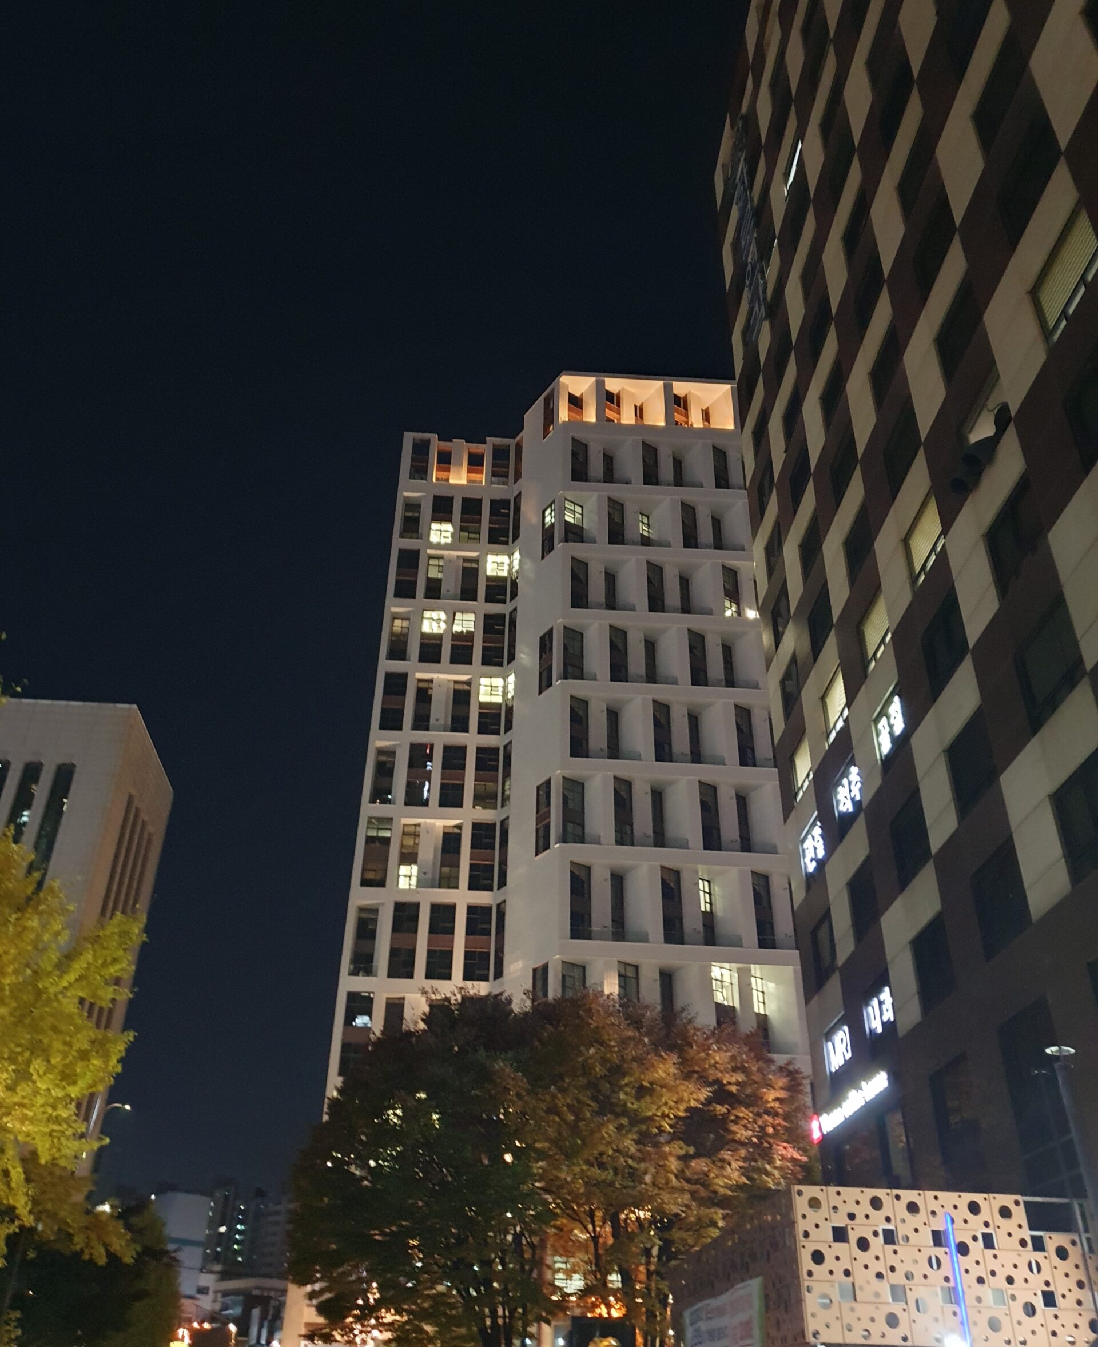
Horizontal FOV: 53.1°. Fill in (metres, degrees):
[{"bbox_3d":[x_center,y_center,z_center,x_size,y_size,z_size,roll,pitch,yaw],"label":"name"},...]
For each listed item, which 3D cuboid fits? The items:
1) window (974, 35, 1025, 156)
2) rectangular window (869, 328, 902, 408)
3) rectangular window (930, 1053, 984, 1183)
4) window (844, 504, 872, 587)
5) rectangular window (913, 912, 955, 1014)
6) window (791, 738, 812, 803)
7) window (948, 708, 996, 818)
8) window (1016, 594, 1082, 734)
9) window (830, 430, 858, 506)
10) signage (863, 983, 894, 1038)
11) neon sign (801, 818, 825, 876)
[{"bbox_3d":[10.886,-14.040,26.573,0.200,1.690,2.376,3,-33,-2],"label":"window"},{"bbox_3d":[10.361,-9.466,33.734,0.200,1.671,2.273,3,-33,-2],"label":"rectangular window"},{"bbox_3d":[9.668,10.558,26.083,0.200,2.429,2.331,3,-33,-2],"label":"rectangular window"},{"bbox_3d":[10.584,-4.362,37.273,0.200,1.898,2.379,3,-33,-2],"label":"window"},{"bbox_3d":[10.290,7.747,29.287,0.200,2.008,2.334,3,-33,-2],"label":"rectangular window"},{"bbox_3d":[9.414,3.489,40.896,0.200,1.823,2.220,3,-33,-2],"label":"window"},{"bbox_3d":[10.161,2.185,26.219,0.200,1.855,2.240,3,-33,-2],"label":"window"},{"bbox_3d":[10.431,-0.128,22.689,0.200,1.855,2.240,3,-33,-2],"label":"window"},{"bbox_3d":[10.082,-7.029,37.516,0.200,1.650,2.466,3,-33,-2],"label":"window"},{"bbox_3d":[9.463,9.758,31.590,0.200,0.997,2.205,3,-33,-2],"label":"signage"},{"bbox_3d":[9.899,6.470,40.851,0.150,1.497,2.514,3,-33,-2],"label":"neon sign"}]

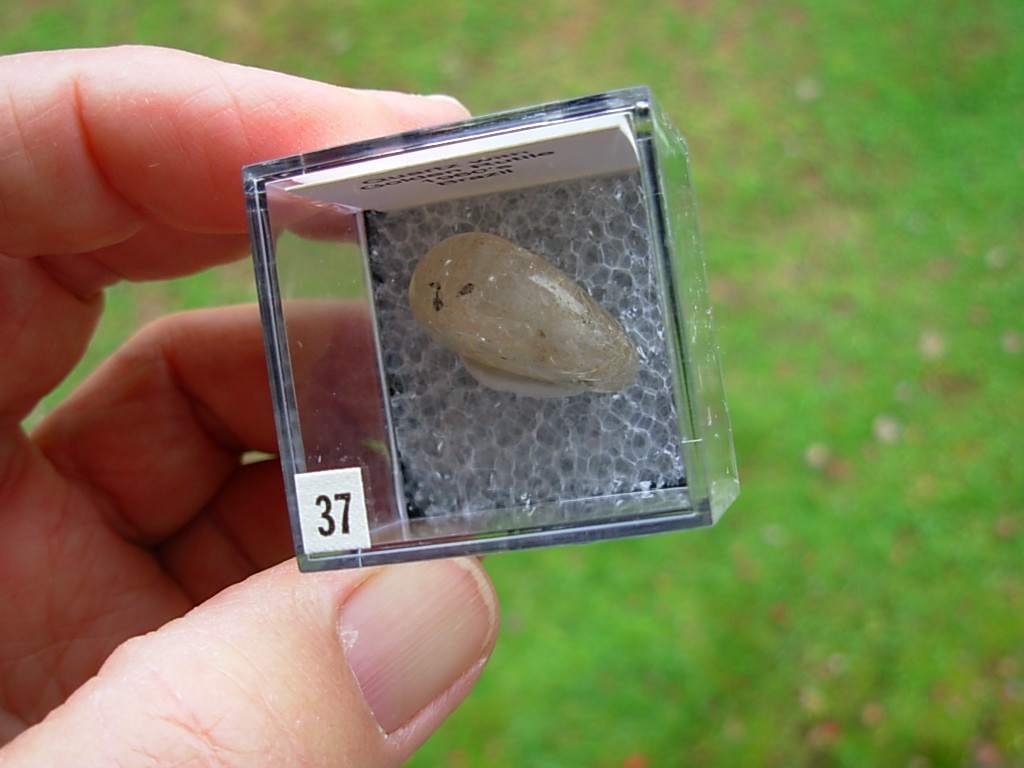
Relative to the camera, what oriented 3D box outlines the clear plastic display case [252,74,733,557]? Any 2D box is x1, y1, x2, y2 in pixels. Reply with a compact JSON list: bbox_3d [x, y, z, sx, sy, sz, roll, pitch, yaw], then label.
[{"bbox_3d":[0.000,-0.004,0.104,0.035,0.025,0.035,-8,89,16],"label":"clear plastic display case"}]

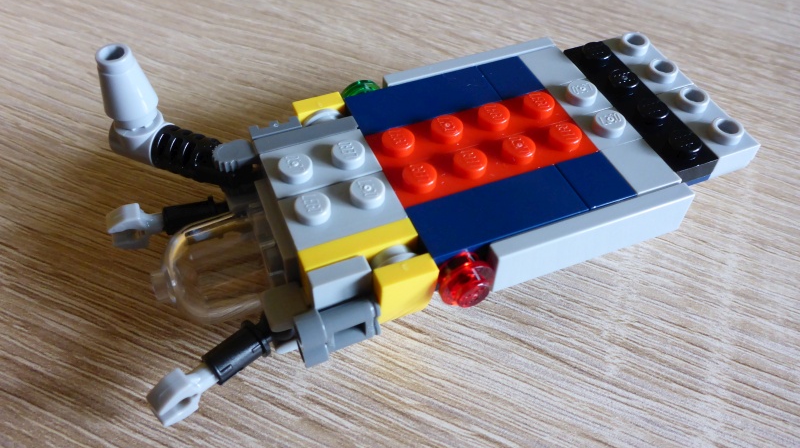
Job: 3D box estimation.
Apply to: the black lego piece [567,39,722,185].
[{"bbox_3d":[0.038,-0.019,0.106,0.008,0.005,0.032,-17,53,-14],"label":"black lego piece"}]

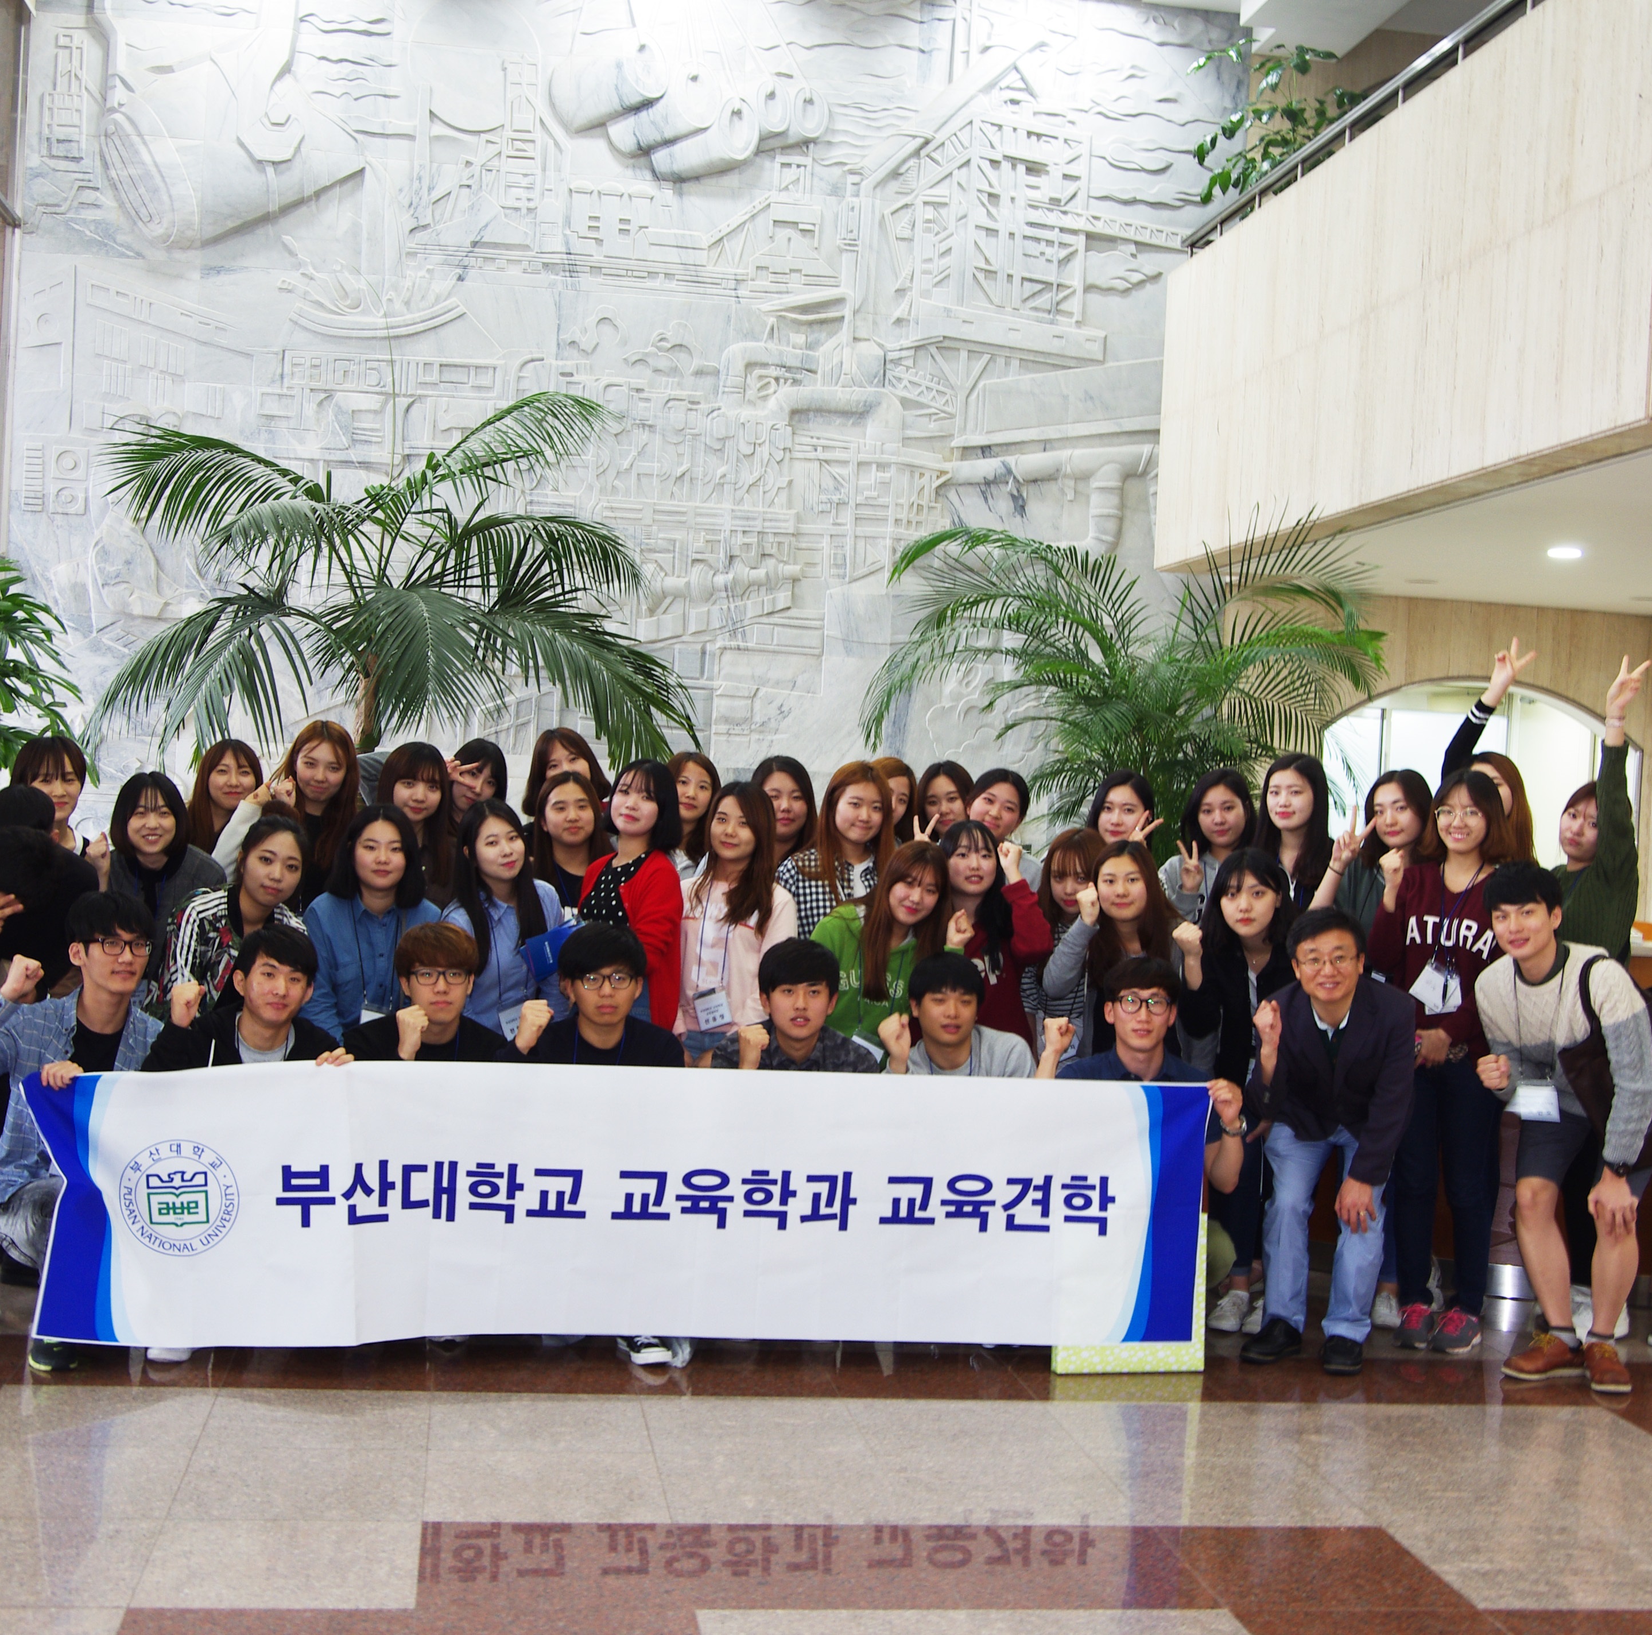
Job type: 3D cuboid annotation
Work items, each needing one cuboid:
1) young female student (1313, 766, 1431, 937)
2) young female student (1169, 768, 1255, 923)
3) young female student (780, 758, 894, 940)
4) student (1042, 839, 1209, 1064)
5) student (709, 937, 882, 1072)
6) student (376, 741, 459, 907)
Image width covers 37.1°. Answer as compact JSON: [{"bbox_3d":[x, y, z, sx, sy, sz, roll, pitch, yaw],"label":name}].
[{"bbox_3d":[1.651,0.676,7.340,0.450,1.633,0.320,3,1,14],"label":"young female student"},{"bbox_3d":[1.161,0.646,7.508,0.450,1.593,0.320,3,1,7],"label":"young female student"},{"bbox_3d":[0.002,0.616,7.407,0.430,1.570,0.360,3,1,-3],"label":"young female student"},{"bbox_3d":[0.873,0.761,7.205,0.500,1.392,0.420,3,1,6],"label":"student"},{"bbox_3d":[-0.096,0.855,6.455,0.580,1.082,0.720,3,1,-2],"label":"student"},{"bbox_3d":[-1.209,0.555,7.158,0.430,1.553,0.290,3,1,-9],"label":"student"}]

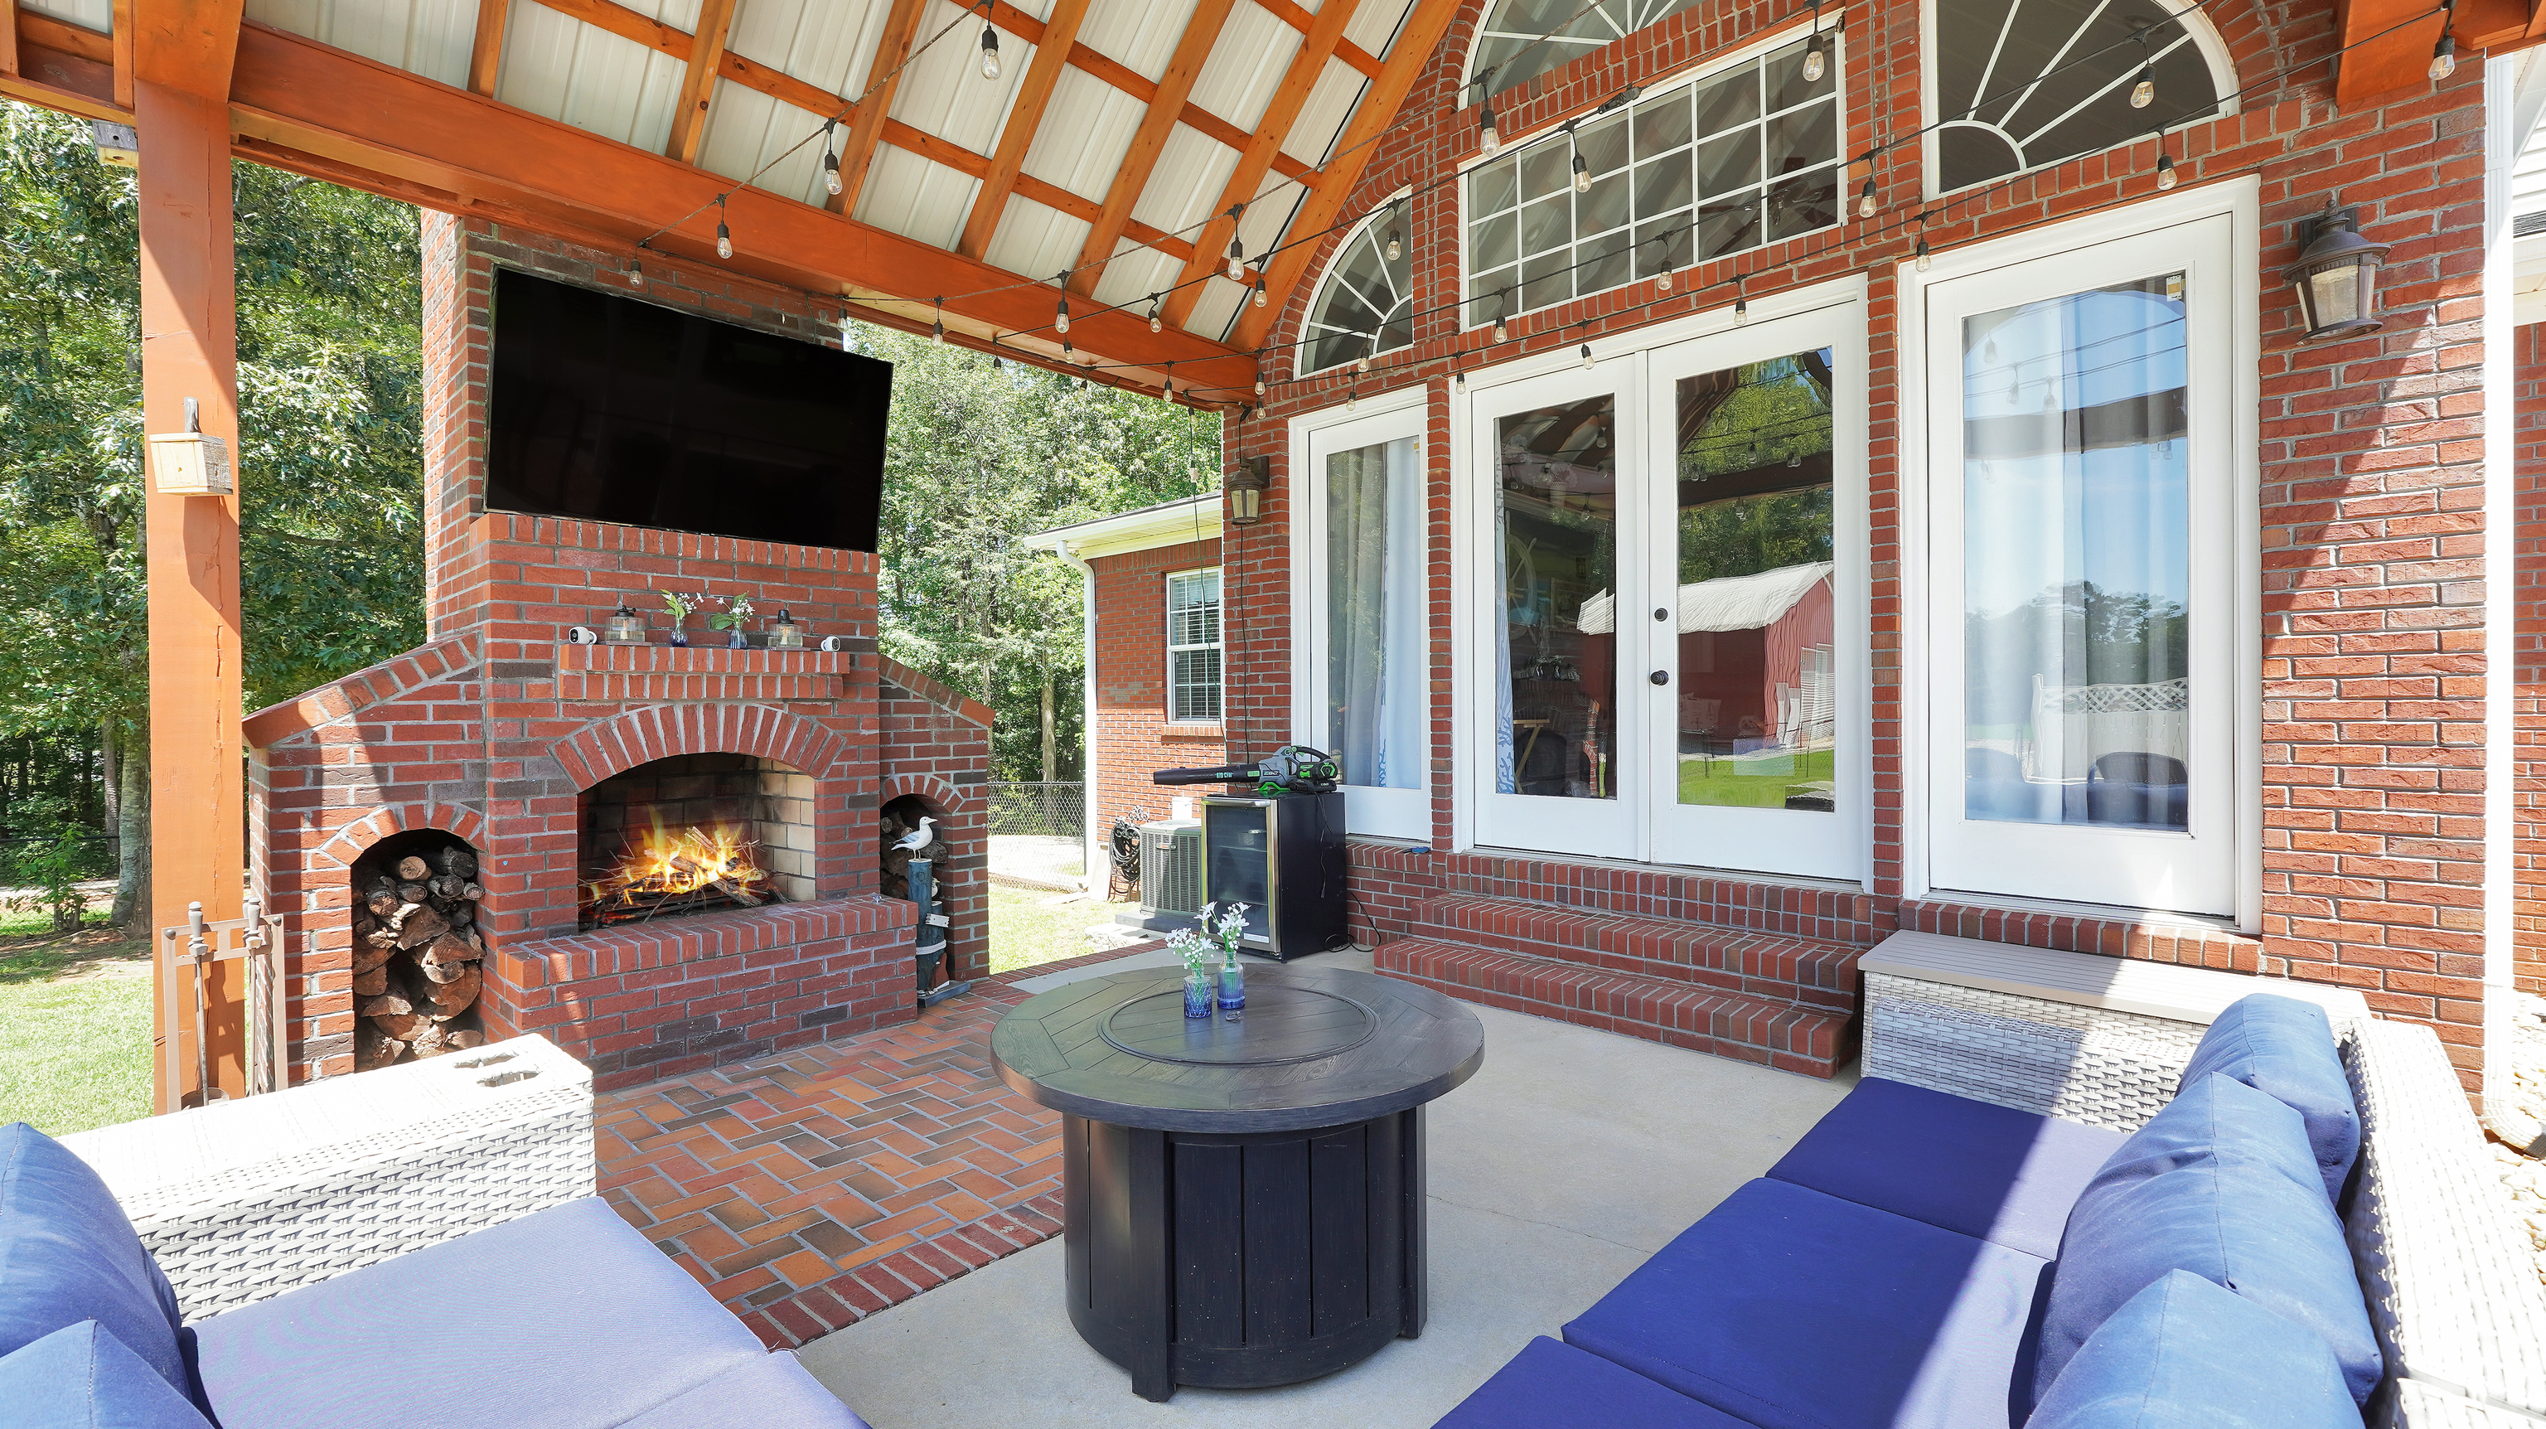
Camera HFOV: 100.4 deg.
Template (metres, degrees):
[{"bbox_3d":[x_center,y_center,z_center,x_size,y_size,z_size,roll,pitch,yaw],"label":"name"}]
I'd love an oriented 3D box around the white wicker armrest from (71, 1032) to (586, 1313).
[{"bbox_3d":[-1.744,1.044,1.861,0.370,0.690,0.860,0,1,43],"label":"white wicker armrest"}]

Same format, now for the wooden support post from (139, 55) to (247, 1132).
[{"bbox_3d":[-3.328,-0.239,3.267,0.196,3.260,0.198,0,1,43],"label":"wooden support post"}]

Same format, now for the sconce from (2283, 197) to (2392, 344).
[{"bbox_3d":[3.284,-1.369,3.295,0.230,0.430,0.260,0,1,43],"label":"sconce"}]

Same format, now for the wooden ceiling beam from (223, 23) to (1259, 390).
[{"bbox_3d":[-1.726,-2.063,4.993,0.200,0.240,4.579,0,1,43],"label":"wooden ceiling beam"}]

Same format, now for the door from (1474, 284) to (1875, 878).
[{"bbox_3d":[1.734,-0.498,4.973,1.828,2.389,0.100,0,1,43],"label":"door"}]

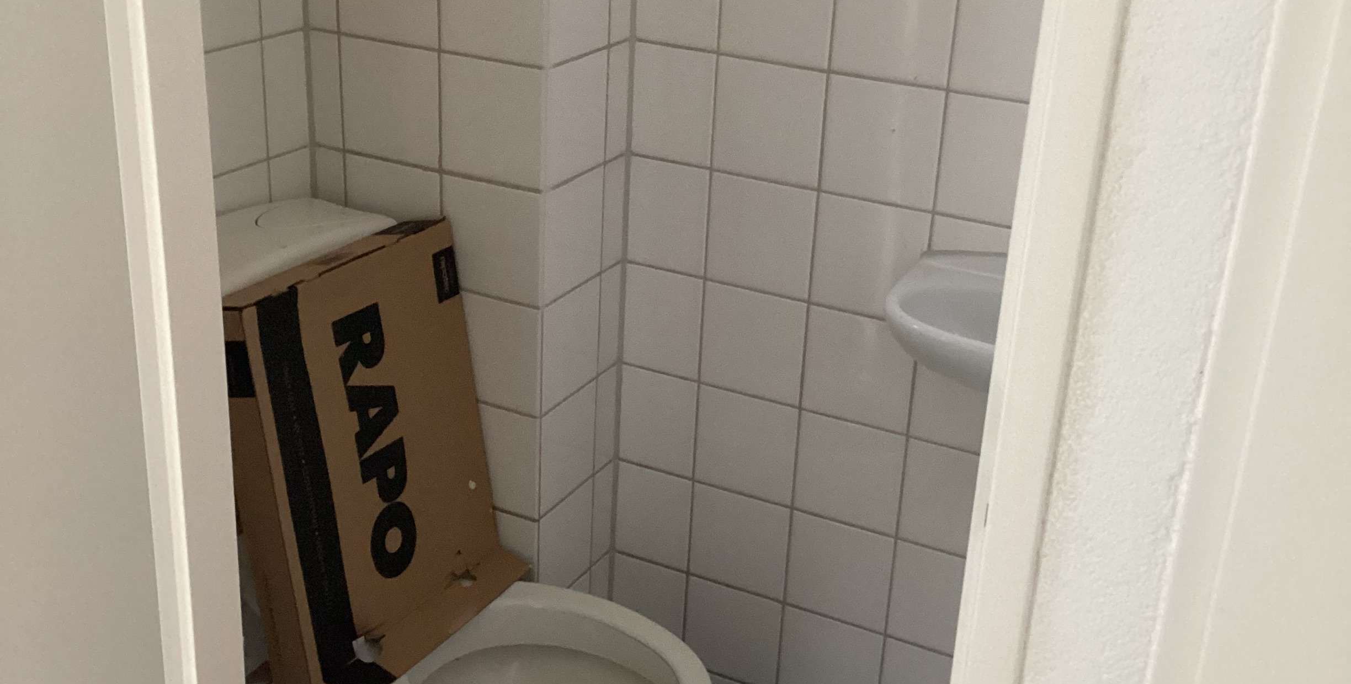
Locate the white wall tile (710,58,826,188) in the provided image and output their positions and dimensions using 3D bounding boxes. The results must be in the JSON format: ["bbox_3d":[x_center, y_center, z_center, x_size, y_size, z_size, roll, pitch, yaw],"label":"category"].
[{"bbox_3d":[0.121,-0.279,2.042,0.149,0.149,0.010,14,25,24],"label":"white wall tile"}]

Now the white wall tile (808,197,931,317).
[{"bbox_3d":[0.247,-0.105,2.033,0.148,0.149,0.009,14,26,24],"label":"white wall tile"}]

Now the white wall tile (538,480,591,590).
[{"bbox_3d":[-0.156,0.283,2.242,0.010,0.149,0.147,14,25,24],"label":"white wall tile"}]

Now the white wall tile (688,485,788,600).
[{"bbox_3d":[0.092,0.282,2.275,0.148,0.149,0.009,14,26,24],"label":"white wall tile"}]

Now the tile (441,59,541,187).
[{"bbox_3d":[-0.222,-0.270,1.976,0.148,0.149,0.010,14,25,24],"label":"tile"}]

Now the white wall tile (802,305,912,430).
[{"bbox_3d":[0.241,0.035,2.096,0.149,0.149,0.010,14,25,24],"label":"white wall tile"}]

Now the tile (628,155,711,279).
[{"bbox_3d":[-0.009,-0.168,2.150,0.119,0.149,0.009,14,26,24],"label":"tile"}]

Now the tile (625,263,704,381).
[{"bbox_3d":[-0.015,-0.029,2.217,0.118,0.149,0.010,14,25,24],"label":"tile"}]

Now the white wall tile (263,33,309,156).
[{"bbox_3d":[-0.497,-0.315,2.048,0.009,0.149,0.079,14,26,24],"label":"white wall tile"}]

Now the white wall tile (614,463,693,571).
[{"bbox_3d":[-0.030,0.252,2.330,0.119,0.149,0.009,14,26,24],"label":"white wall tile"}]

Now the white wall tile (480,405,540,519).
[{"bbox_3d":[-0.244,0.150,2.153,0.148,0.149,0.010,14,25,24],"label":"white wall tile"}]

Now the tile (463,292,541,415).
[{"bbox_3d":[-0.237,0.010,2.094,0.148,0.149,0.010,14,25,24],"label":"tile"}]

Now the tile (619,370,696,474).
[{"bbox_3d":[-0.022,0.112,2.266,0.117,0.148,0.010,14,25,24],"label":"tile"}]

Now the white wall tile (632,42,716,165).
[{"bbox_3d":[-0.001,-0.307,2.087,0.117,0.148,0.010,14,25,24],"label":"white wall tile"}]

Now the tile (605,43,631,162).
[{"bbox_3d":[-0.080,-0.311,2.088,0.009,0.149,0.050,14,26,24],"label":"tile"}]

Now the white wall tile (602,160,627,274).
[{"bbox_3d":[-0.087,-0.171,2.150,0.010,0.149,0.053,14,25,24],"label":"white wall tile"}]

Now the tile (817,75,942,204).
[{"bbox_3d":[0.256,-0.246,1.979,0.149,0.149,0.010,14,25,24],"label":"tile"}]

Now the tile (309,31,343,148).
[{"bbox_3d":[-0.447,-0.326,2.083,0.047,0.149,0.010,14,25,24],"label":"tile"}]

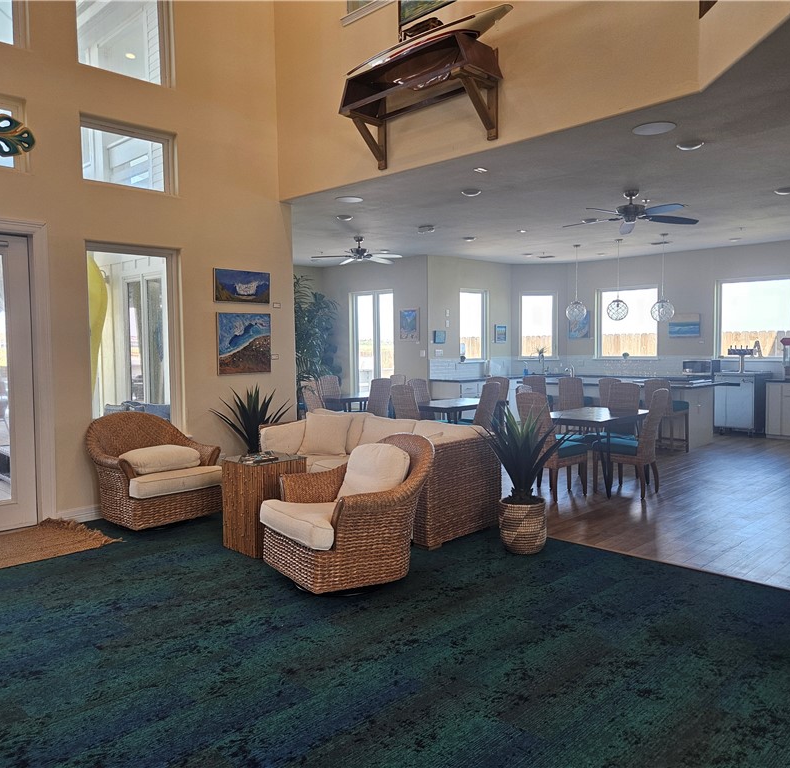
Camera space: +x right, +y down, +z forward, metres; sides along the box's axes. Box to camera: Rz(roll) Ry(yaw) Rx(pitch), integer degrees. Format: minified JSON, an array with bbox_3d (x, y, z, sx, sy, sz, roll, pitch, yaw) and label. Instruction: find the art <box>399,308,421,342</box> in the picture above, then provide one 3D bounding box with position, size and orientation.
[{"bbox_3d":[0.273,-1.046,12.121,0.460,0.580,0.040,3,5,44],"label":"art"}]

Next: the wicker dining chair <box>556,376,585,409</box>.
[{"bbox_3d":[2.788,0.402,10.217,0.580,1.020,0.460,-4,4,-44],"label":"wicker dining chair"}]

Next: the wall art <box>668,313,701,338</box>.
[{"bbox_3d":[5.128,-1.031,12.055,0.040,0.425,0.540,-4,4,-44],"label":"wall art"}]

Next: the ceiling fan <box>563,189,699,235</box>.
[{"bbox_3d":[2.434,-1.821,6.986,1.450,0.360,1.450,-4,5,-45],"label":"ceiling fan"}]

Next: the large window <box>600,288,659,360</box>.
[{"bbox_3d":[4.399,-1.142,12.876,0.120,1.340,1.250,-4,4,-44],"label":"large window"}]

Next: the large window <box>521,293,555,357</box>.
[{"bbox_3d":[2.908,-1.198,13.914,0.730,1.352,0.100,0,3,5],"label":"large window"}]

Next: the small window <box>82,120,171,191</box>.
[{"bbox_3d":[-2.386,-2.029,6.111,0.100,0.570,0.870,3,5,44],"label":"small window"}]

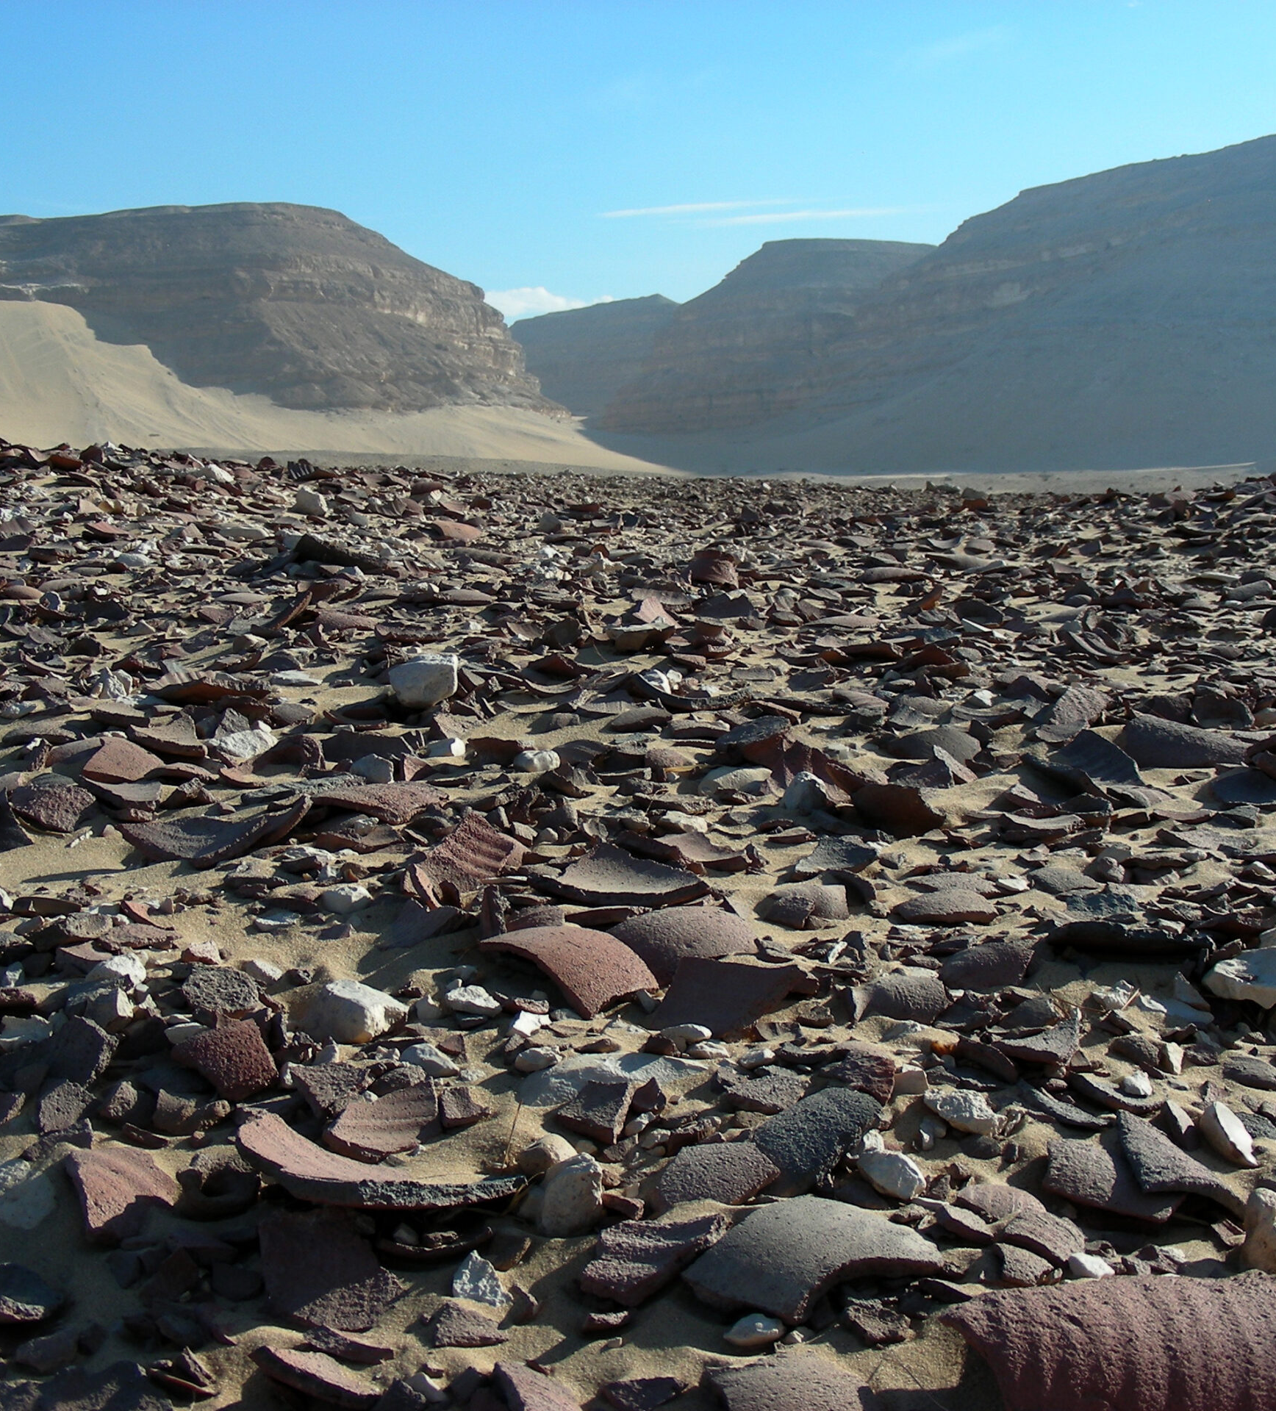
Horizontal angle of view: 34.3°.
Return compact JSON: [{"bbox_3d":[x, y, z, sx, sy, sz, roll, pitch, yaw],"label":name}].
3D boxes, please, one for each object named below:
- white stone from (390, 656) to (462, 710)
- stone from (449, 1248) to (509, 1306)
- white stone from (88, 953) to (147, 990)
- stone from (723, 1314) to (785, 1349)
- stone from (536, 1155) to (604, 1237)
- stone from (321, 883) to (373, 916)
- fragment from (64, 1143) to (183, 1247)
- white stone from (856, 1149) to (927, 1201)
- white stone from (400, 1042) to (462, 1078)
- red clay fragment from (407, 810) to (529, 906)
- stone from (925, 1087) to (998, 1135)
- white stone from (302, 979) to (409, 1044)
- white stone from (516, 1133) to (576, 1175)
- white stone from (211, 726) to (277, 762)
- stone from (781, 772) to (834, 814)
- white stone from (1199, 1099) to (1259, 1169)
[{"bbox_3d":[-0.484,-0.052,4.729,0.159,0.117,0.127,1,7,5],"label":"white stone"},{"bbox_3d":[-0.104,0.379,1.365,0.037,0.034,0.026,2,7,15],"label":"stone"},{"bbox_3d":[-0.489,0.251,1.943,0.055,0.030,0.042,0,6,0],"label":"white stone"},{"bbox_3d":[0.068,0.362,1.195,0.036,0.018,0.027,0,6,0],"label":"stone"},{"bbox_3d":[-0.048,0.354,1.491,0.044,0.055,0.040,1,7,10],"label":"stone"},{"bbox_3d":[-0.334,0.222,2.366,0.059,0.031,0.044,0,6,0],"label":"stone"},{"bbox_3d":[-0.323,0.306,1.294,0.062,0.022,0.068,1,37,11],"label":"fragment"},{"bbox_3d":[0.193,0.356,1.569,0.052,0.032,0.034,3,7,25],"label":"white stone"},{"bbox_3d":[-0.164,0.279,1.625,0.044,0.024,0.031,-2,7,-20],"label":"white stone"},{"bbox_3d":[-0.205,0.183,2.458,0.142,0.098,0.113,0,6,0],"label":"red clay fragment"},{"bbox_3d":[0.233,0.292,1.490,0.051,0.028,0.036,-3,7,-25],"label":"stone"},{"bbox_3d":[-0.274,0.296,1.998,0.097,0.053,0.066,3,7,25],"label":"white stone"},{"bbox_3d":[-0.059,0.304,1.392,0.046,0.028,0.041,0,7,0],"label":"white stone"},{"bbox_3d":[-0.740,0.073,3.883,0.118,0.063,0.077,1,7,10],"label":"white stone"},{"bbox_3d":[0.272,0.139,3.308,0.081,0.065,0.069,2,7,15],"label":"stone"},{"bbox_3d":[0.431,0.313,1.510,0.045,0.045,0.029,0,6,0],"label":"white stone"}]

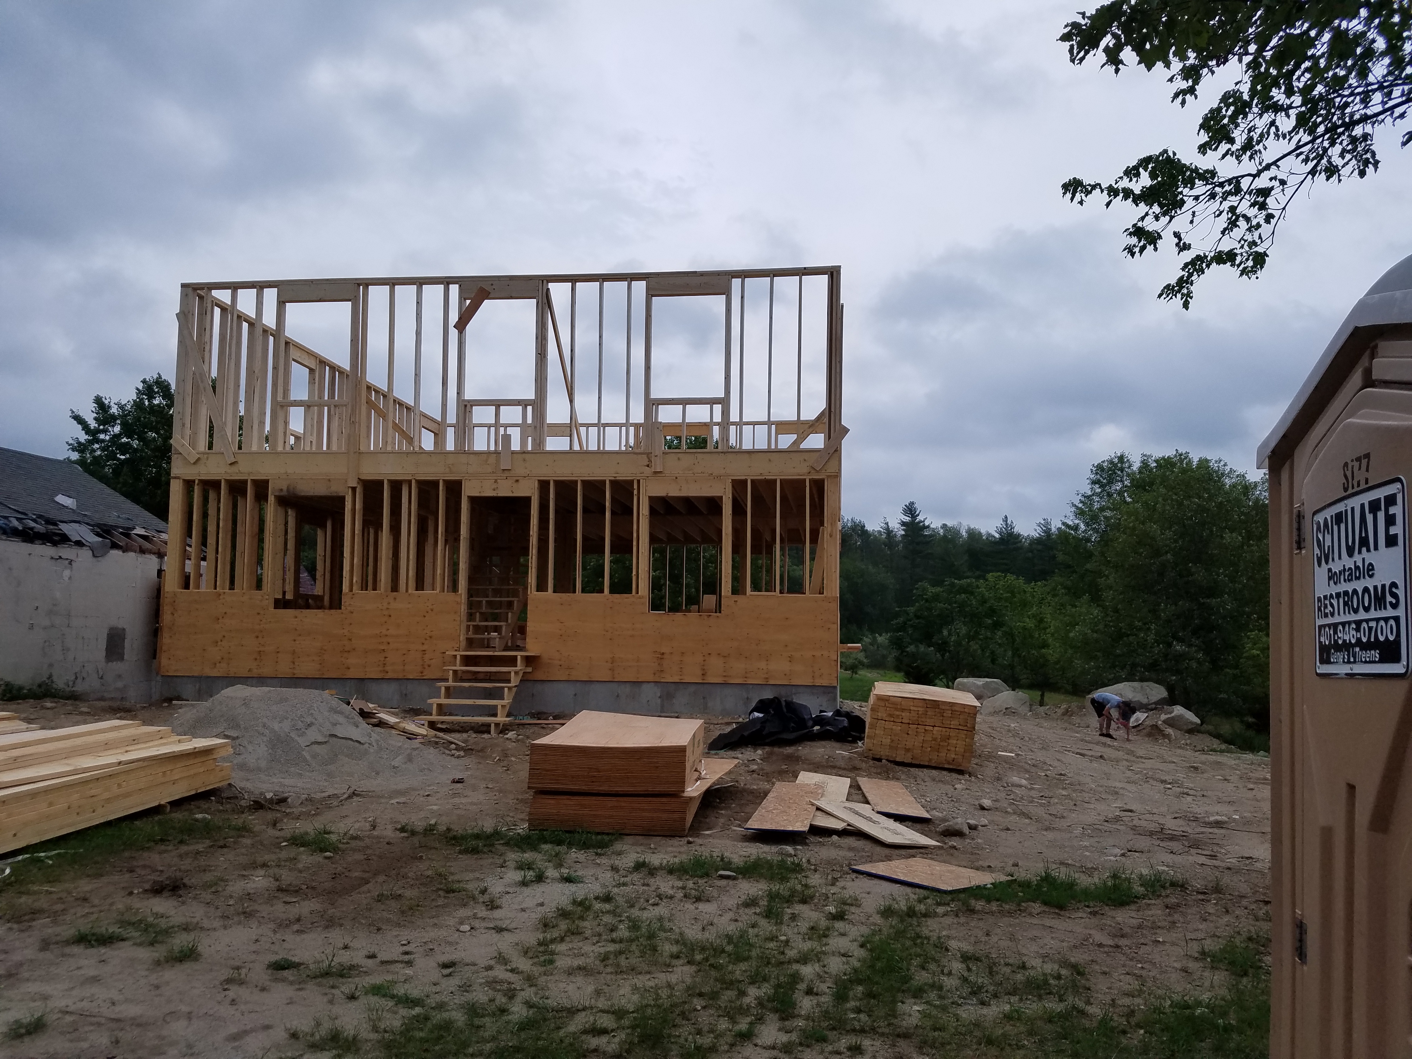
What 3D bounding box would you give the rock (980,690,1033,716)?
[{"bbox_3d":[6.434,3.719,22.700,1.100,0.550,0.880,-1,-5,16],"label":"rock"}]

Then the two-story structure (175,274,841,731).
[{"bbox_3d":[-2.520,-0.058,20.632,9.754,6.360,11.050,0,-5,5],"label":"two-story structure"}]

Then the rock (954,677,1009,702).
[{"bbox_3d":[6.319,3.728,24.300,1.240,0.680,0.950,-1,-5,15],"label":"rock"}]

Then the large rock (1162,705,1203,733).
[{"bbox_3d":[11.118,4.424,24.800,0.900,0.580,0.780,-2,-6,24],"label":"large rock"}]

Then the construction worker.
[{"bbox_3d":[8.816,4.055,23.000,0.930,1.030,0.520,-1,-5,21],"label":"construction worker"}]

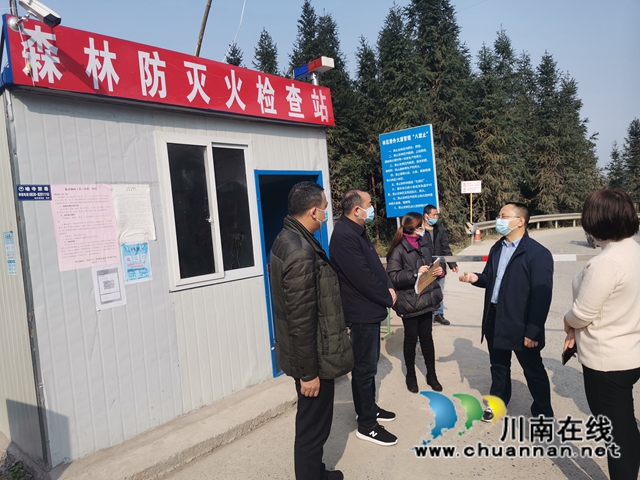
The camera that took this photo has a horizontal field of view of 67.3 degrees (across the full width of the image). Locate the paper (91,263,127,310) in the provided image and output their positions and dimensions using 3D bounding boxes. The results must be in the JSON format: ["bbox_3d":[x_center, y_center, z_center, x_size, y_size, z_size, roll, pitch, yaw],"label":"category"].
[{"bbox_3d":[-1.539,0.338,3.527,0.008,0.319,0.221,-2,4,42],"label":"paper"}]

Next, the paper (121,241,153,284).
[{"bbox_3d":[-1.400,0.176,3.688,0.008,0.300,0.210,-2,4,42],"label":"paper"}]

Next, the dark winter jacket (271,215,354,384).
[{"bbox_3d":[-0.058,0.296,2.520,0.360,0.790,0.520,-5,3,-15],"label":"dark winter jacket"}]

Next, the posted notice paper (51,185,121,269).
[{"bbox_3d":[-1.654,-0.095,3.419,0.008,0.593,0.417,-2,4,42],"label":"posted notice paper"}]

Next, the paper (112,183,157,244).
[{"bbox_3d":[-1.415,-0.205,3.686,0.008,0.435,0.296,-2,4,42],"label":"paper"}]

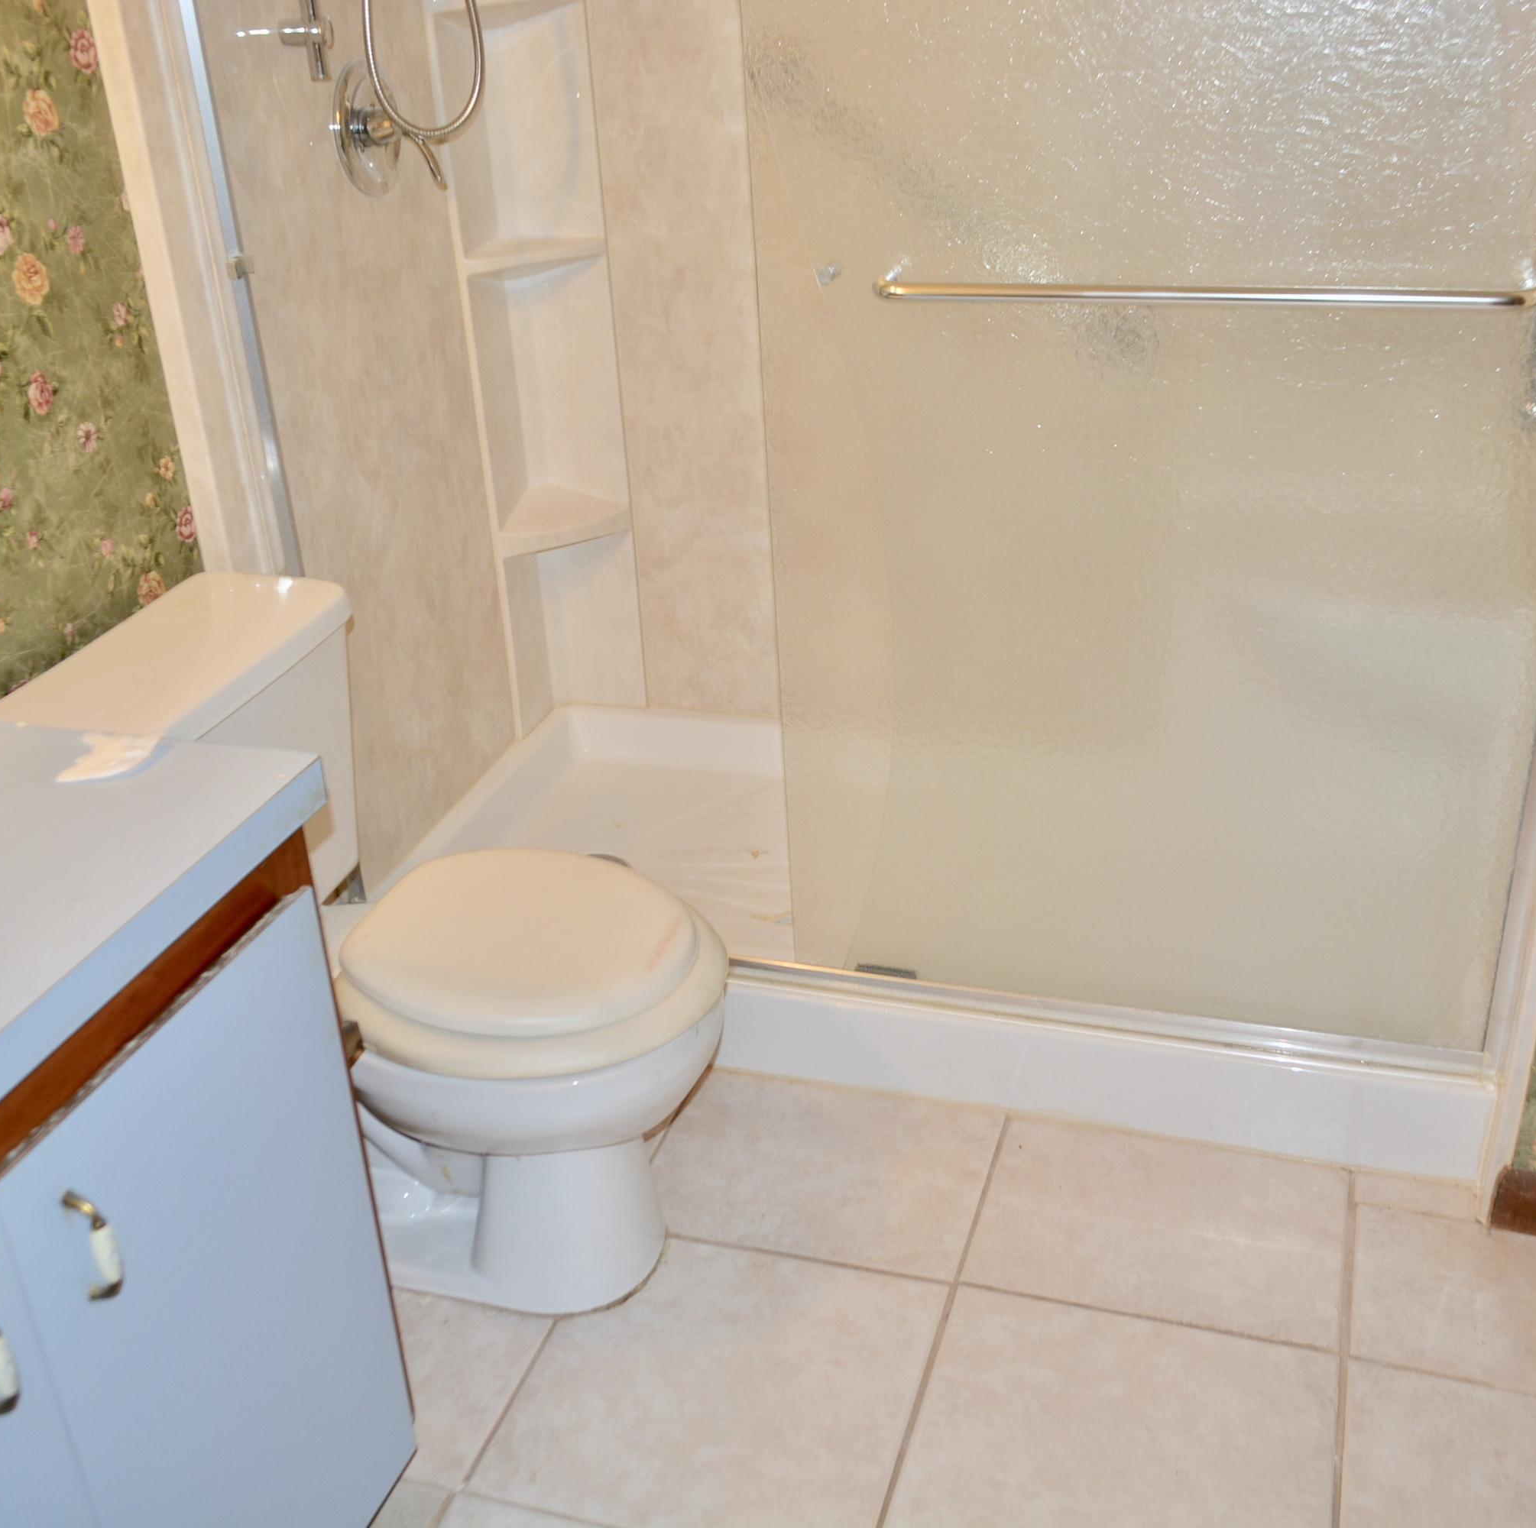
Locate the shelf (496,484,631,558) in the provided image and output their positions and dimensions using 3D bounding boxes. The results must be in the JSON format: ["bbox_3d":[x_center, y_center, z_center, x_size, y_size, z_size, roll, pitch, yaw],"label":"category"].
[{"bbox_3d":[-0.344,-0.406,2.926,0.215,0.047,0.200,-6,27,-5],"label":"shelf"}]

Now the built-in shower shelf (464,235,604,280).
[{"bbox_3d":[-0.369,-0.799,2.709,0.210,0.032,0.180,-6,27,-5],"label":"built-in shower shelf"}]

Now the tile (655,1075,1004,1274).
[{"bbox_3d":[0.065,0.492,2.093,0.400,0.010,0.300,6,28,18],"label":"tile"}]

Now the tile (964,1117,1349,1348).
[{"bbox_3d":[0.452,0.533,1.970,0.400,0.010,0.300,6,28,18],"label":"tile"}]

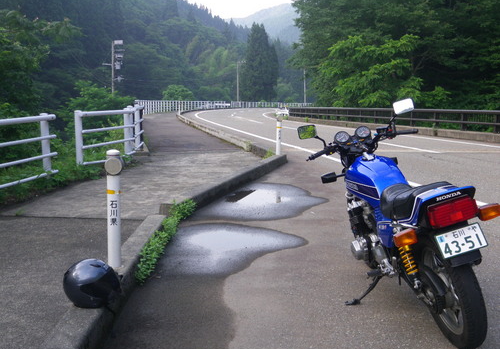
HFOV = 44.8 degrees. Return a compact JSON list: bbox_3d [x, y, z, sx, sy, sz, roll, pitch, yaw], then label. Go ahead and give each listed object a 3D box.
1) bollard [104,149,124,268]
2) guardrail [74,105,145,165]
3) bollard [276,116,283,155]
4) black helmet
[{"bbox_3d":[-0.949,0.239,4.258,0.120,0.840,0.140,-2,8,-13],"label":"bollard"},{"bbox_3d":[-2.566,-0.883,12.204,0.460,0.960,4.400,1,8,5],"label":"guardrail"},{"bbox_3d":[0.570,-0.775,11.852,0.120,0.840,0.140,-2,8,-14],"label":"bollard"},{"bbox_3d":[-0.912,0.625,3.514,0.330,0.270,0.260,1,8,10],"label":"black helmet"}]

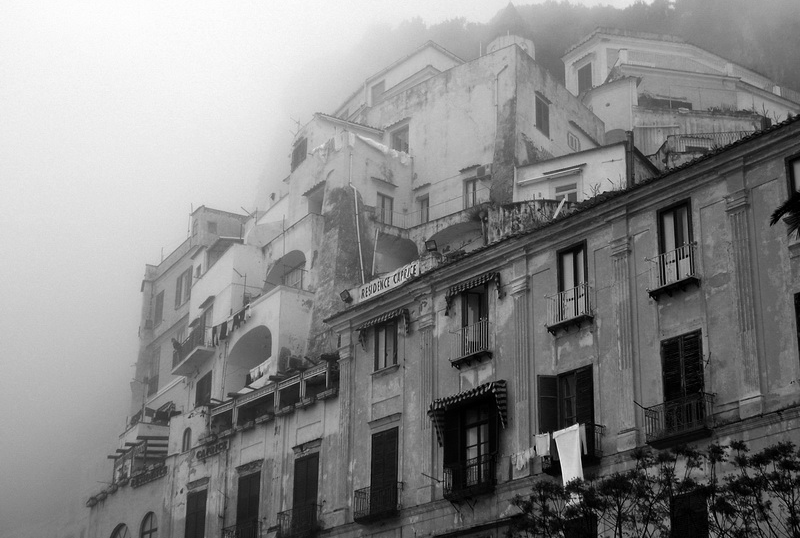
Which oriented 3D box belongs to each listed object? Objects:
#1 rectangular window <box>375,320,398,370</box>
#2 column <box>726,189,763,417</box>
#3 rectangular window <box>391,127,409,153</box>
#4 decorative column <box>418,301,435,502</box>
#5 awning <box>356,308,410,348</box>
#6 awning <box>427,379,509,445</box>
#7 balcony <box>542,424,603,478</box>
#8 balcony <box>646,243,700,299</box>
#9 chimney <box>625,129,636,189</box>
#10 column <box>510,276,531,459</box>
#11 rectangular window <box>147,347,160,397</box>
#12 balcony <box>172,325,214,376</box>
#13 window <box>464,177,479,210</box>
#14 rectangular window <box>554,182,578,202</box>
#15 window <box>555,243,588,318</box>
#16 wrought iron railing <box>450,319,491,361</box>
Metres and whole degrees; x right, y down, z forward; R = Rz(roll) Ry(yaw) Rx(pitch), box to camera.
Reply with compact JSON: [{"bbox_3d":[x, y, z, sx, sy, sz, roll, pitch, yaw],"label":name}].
[{"bbox_3d":[-0.411,2.513,49.116,0.206,1.491,1.203,18,-27,-36],"label":"rectangular window"},{"bbox_3d":[8.799,0.821,38.614,0.240,6.135,0.714,19,-29,-37],"label":"column"},{"bbox_3d":[0.076,-6.641,80.175,1.353,1.727,0.240,-19,-30,39],"label":"rectangular window"},{"bbox_3d":[0.863,4.132,46.759,0.206,6.374,0.668,18,-27,-36],"label":"decorative column"},{"bbox_3d":[-0.583,1.853,46.967,0.360,0.924,2.142,19,-28,-36],"label":"awning"},{"bbox_3d":[1.828,4.051,42.657,0.650,1.434,2.702,19,-28,-36],"label":"awning"},{"bbox_3d":[4.732,5.030,41.195,0.520,1.080,2.080,18,-28,-35],"label":"balcony"},{"bbox_3d":[7.250,0.062,39.753,0.396,1.021,1.461,18,-27,-36],"label":"balcony"},{"bbox_3d":[9.203,-4.374,60.000,0.250,2.470,0.270,-12,-24,29],"label":"chimney"},{"bbox_3d":[3.534,2.881,44.067,0.210,5.470,0.680,18,-28,-35],"label":"column"},{"bbox_3d":[-11.678,4.922,71.915,0.200,2.264,1.221,13,-25,-27],"label":"rectangular window"},{"bbox_3d":[-9.754,3.963,70.966,0.838,1.119,3.923,12,-25,-24],"label":"balcony"},{"bbox_3d":[3.498,-3.695,74.000,0.780,1.620,0.200,-16,-27,35],"label":"window"},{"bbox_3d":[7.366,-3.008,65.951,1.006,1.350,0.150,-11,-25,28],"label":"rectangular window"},{"bbox_3d":[5.107,0.456,43.733,0.200,2.409,1.206,19,-29,-37],"label":"window"},{"bbox_3d":[2.185,2.229,45.509,0.313,0.943,1.524,18,-27,-36],"label":"wrought iron railing"}]

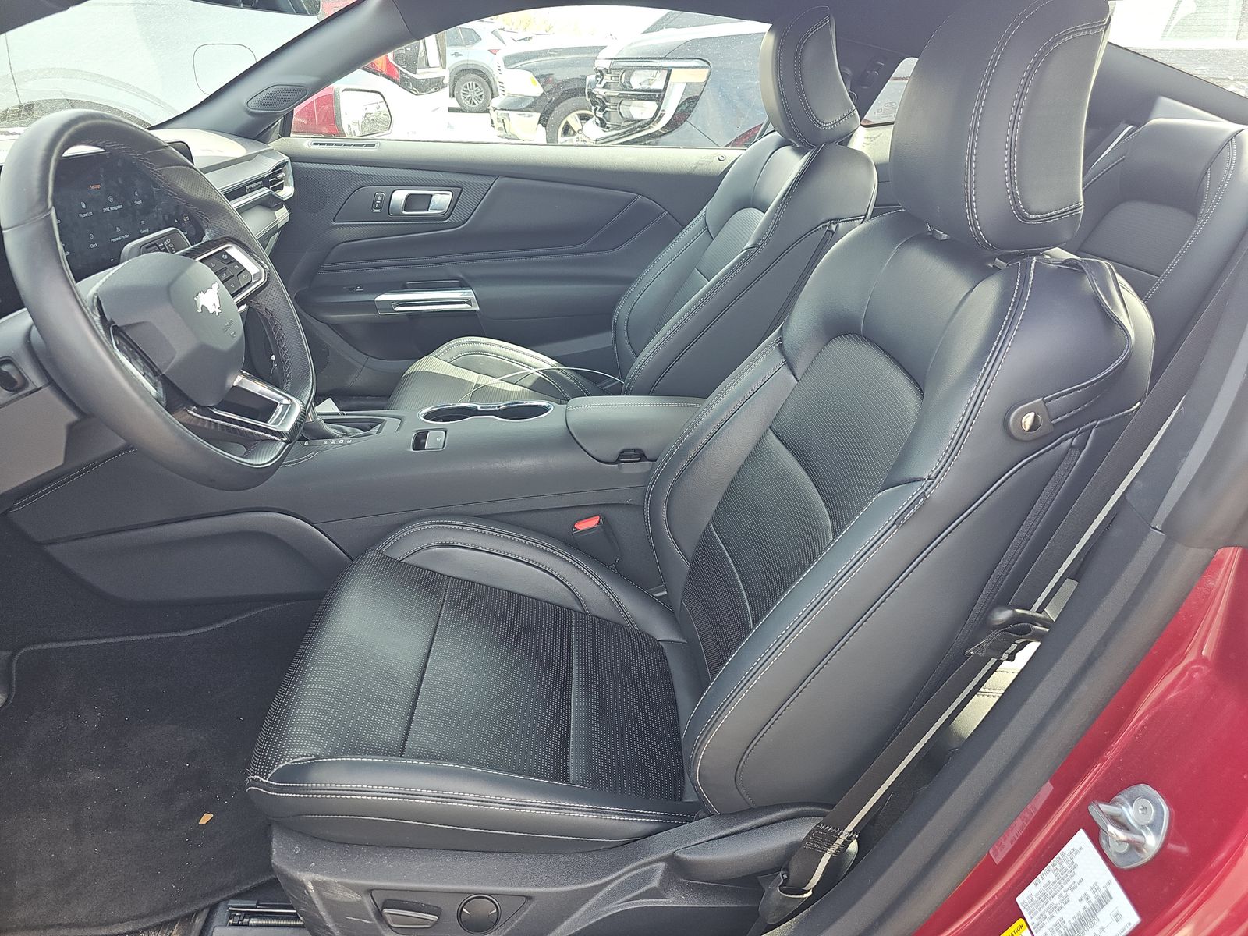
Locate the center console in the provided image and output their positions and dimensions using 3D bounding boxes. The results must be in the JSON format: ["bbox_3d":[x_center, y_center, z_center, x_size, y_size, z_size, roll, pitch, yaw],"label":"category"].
[{"bbox_3d":[-0.296,0.020,1.313,1.100,0.300,0.260,-1,28,-2],"label":"center console"}]

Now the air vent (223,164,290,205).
[{"bbox_3d":[-0.705,-0.547,1.612,0.050,0.070,0.260,-1,28,-2],"label":"air vent"}]

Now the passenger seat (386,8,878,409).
[{"bbox_3d":[-0.040,-0.339,1.552,0.860,0.920,0.530,-1,28,-2],"label":"passenger seat"}]

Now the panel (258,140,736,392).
[{"bbox_3d":[-0.232,-0.427,1.854,1.150,0.580,0.150,-1,28,-2],"label":"panel"}]

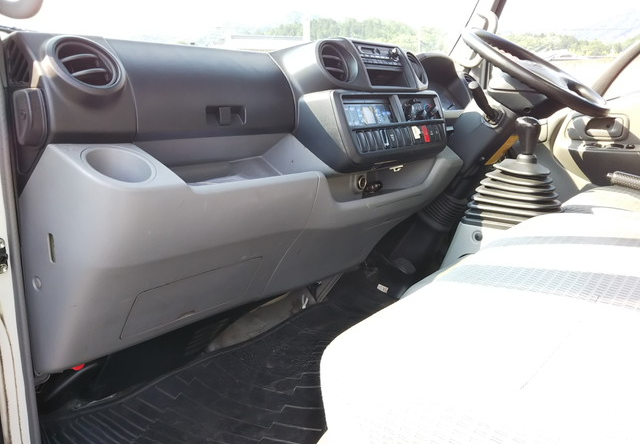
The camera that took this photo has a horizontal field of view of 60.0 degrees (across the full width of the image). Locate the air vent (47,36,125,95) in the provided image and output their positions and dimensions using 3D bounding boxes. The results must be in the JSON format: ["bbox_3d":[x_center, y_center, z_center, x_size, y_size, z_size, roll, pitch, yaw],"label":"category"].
[{"bbox_3d":[-0.298,-0.189,0.692,0.045,0.095,0.095,-20,-3,39],"label":"air vent"}]

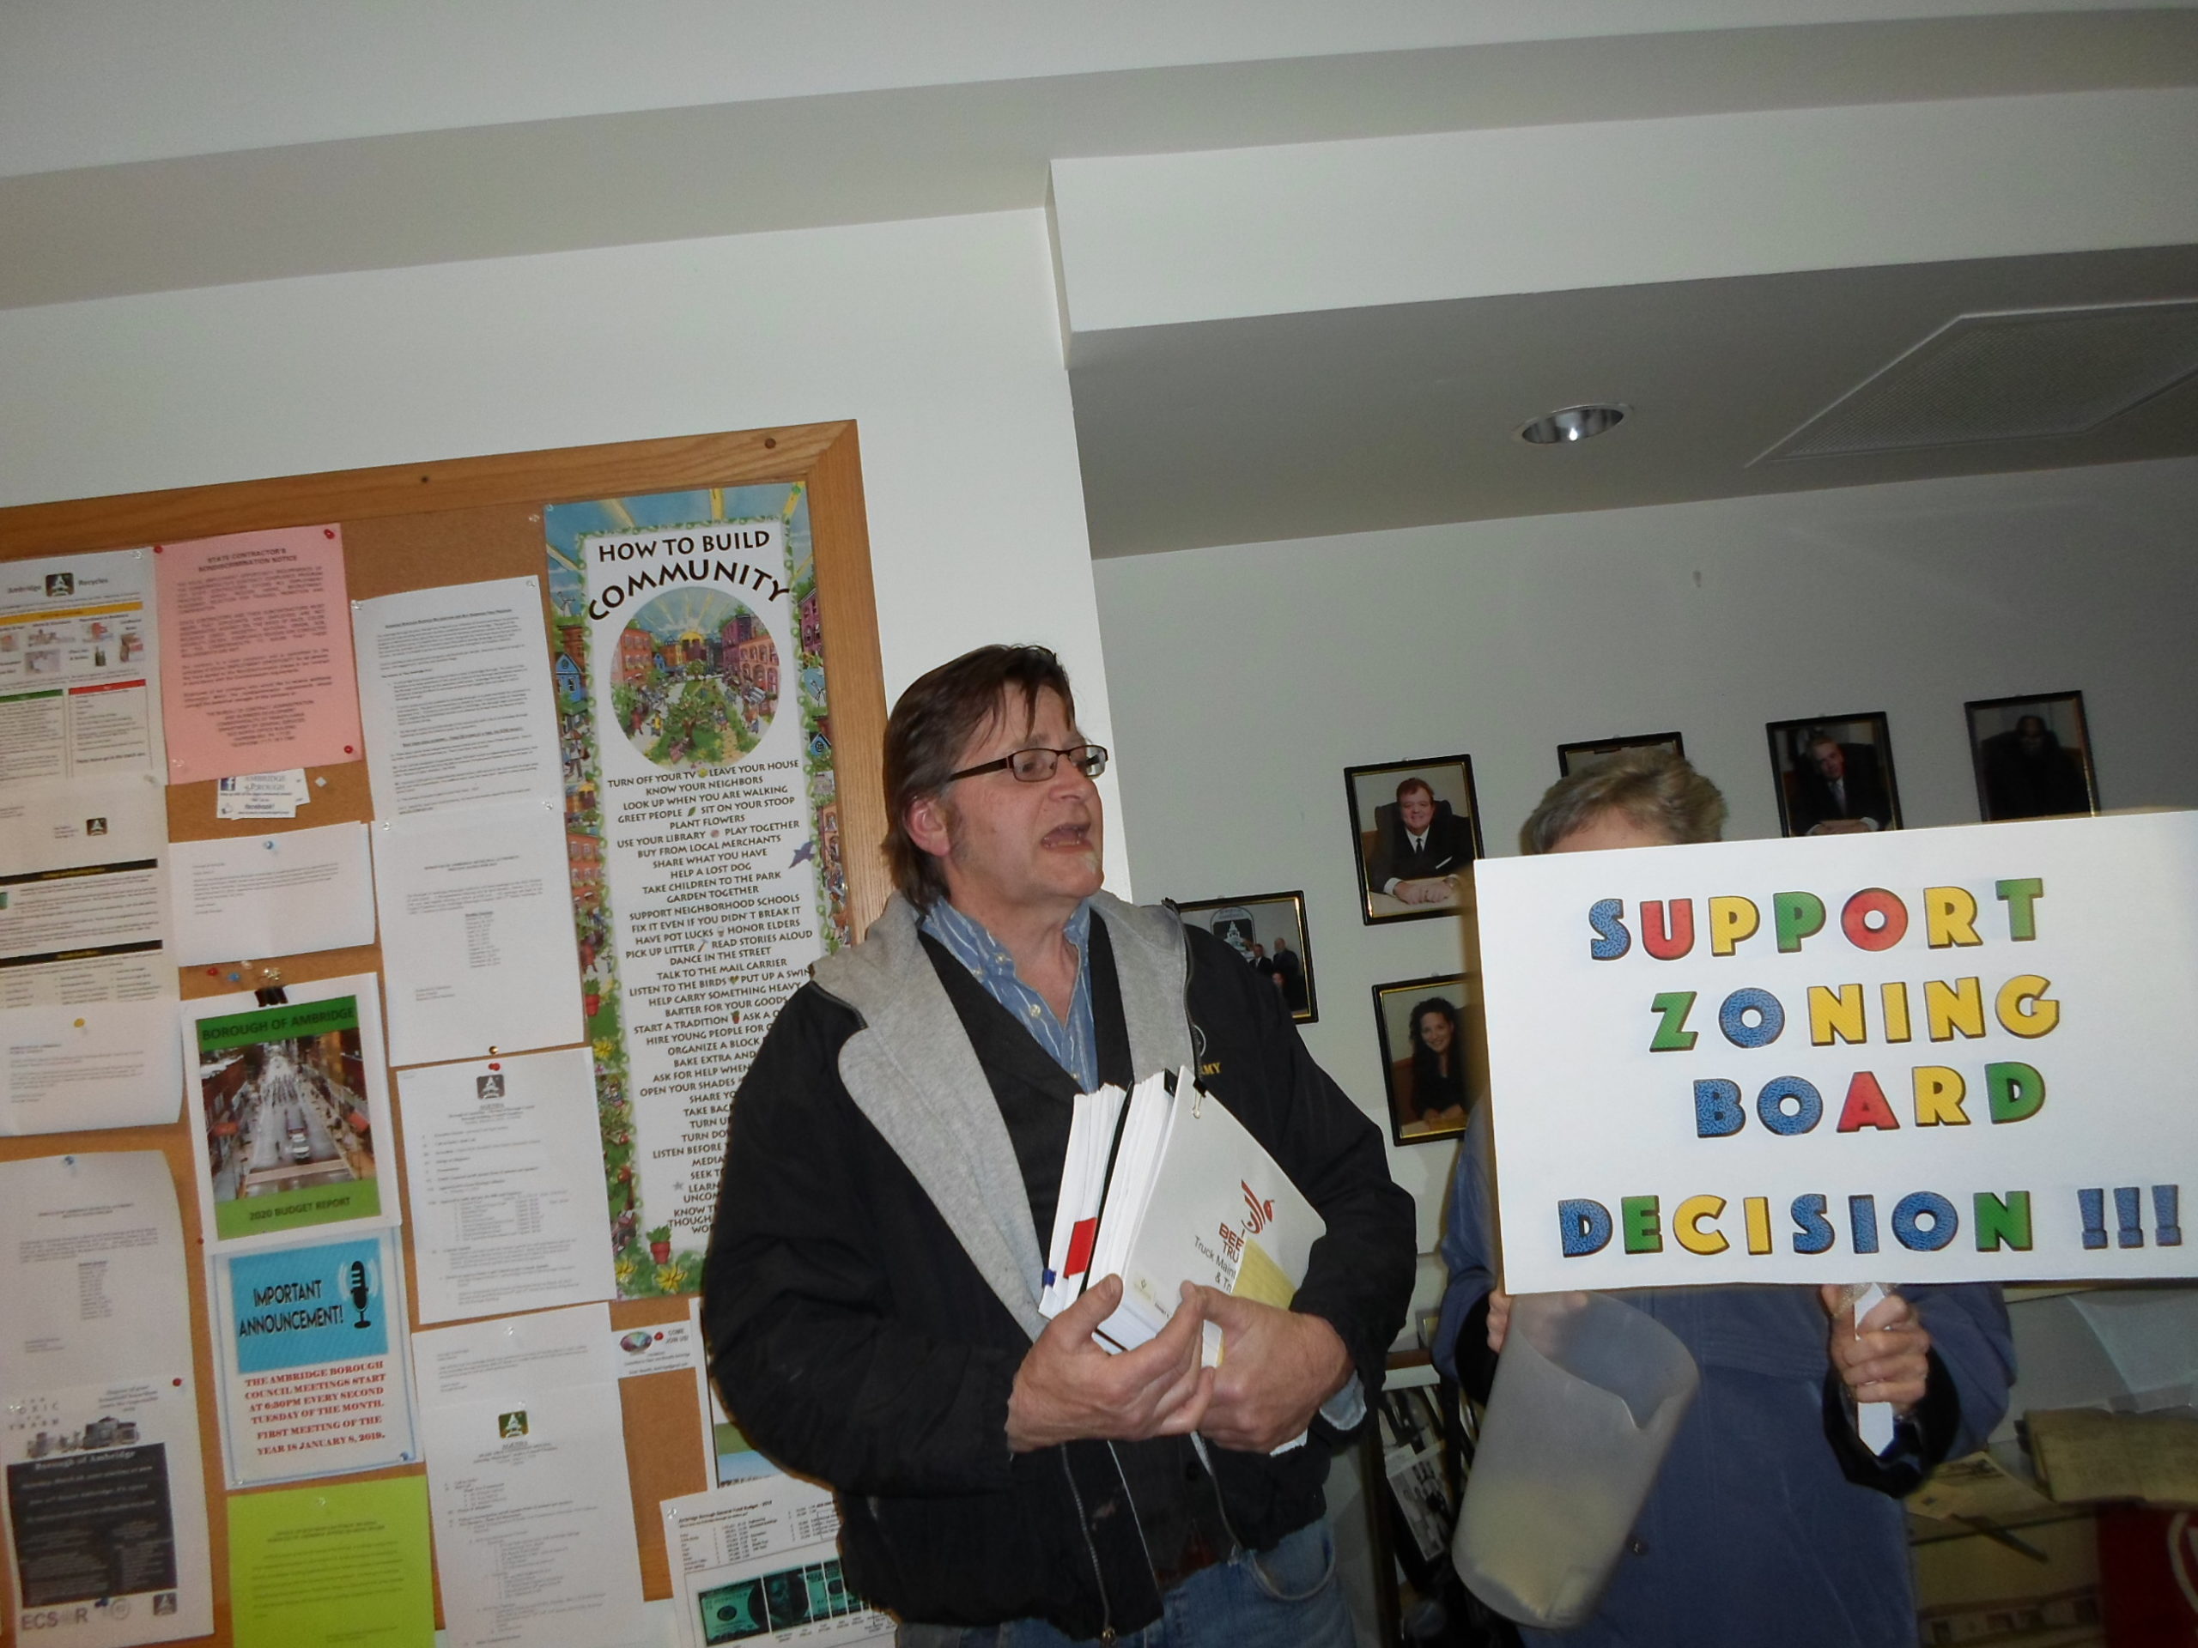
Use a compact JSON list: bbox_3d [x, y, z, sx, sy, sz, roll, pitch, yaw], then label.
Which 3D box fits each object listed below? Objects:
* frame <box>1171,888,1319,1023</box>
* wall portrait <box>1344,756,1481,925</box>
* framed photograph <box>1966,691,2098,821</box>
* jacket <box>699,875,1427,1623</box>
[{"bbox_3d":[0.234,0.247,2.757,0.279,0.228,0.020,-6,-5,-4],"label":"frame"},{"bbox_3d":[0.567,0.027,2.799,0.228,0.279,0.020,-6,-5,-4],"label":"wall portrait"},{"bbox_3d":[1.707,-0.094,2.878,0.228,0.279,0.020,-6,-5,-4],"label":"framed photograph"},{"bbox_3d":[-0.032,0.415,1.530,0.670,0.680,0.430,-4,-6,-27],"label":"jacket"}]

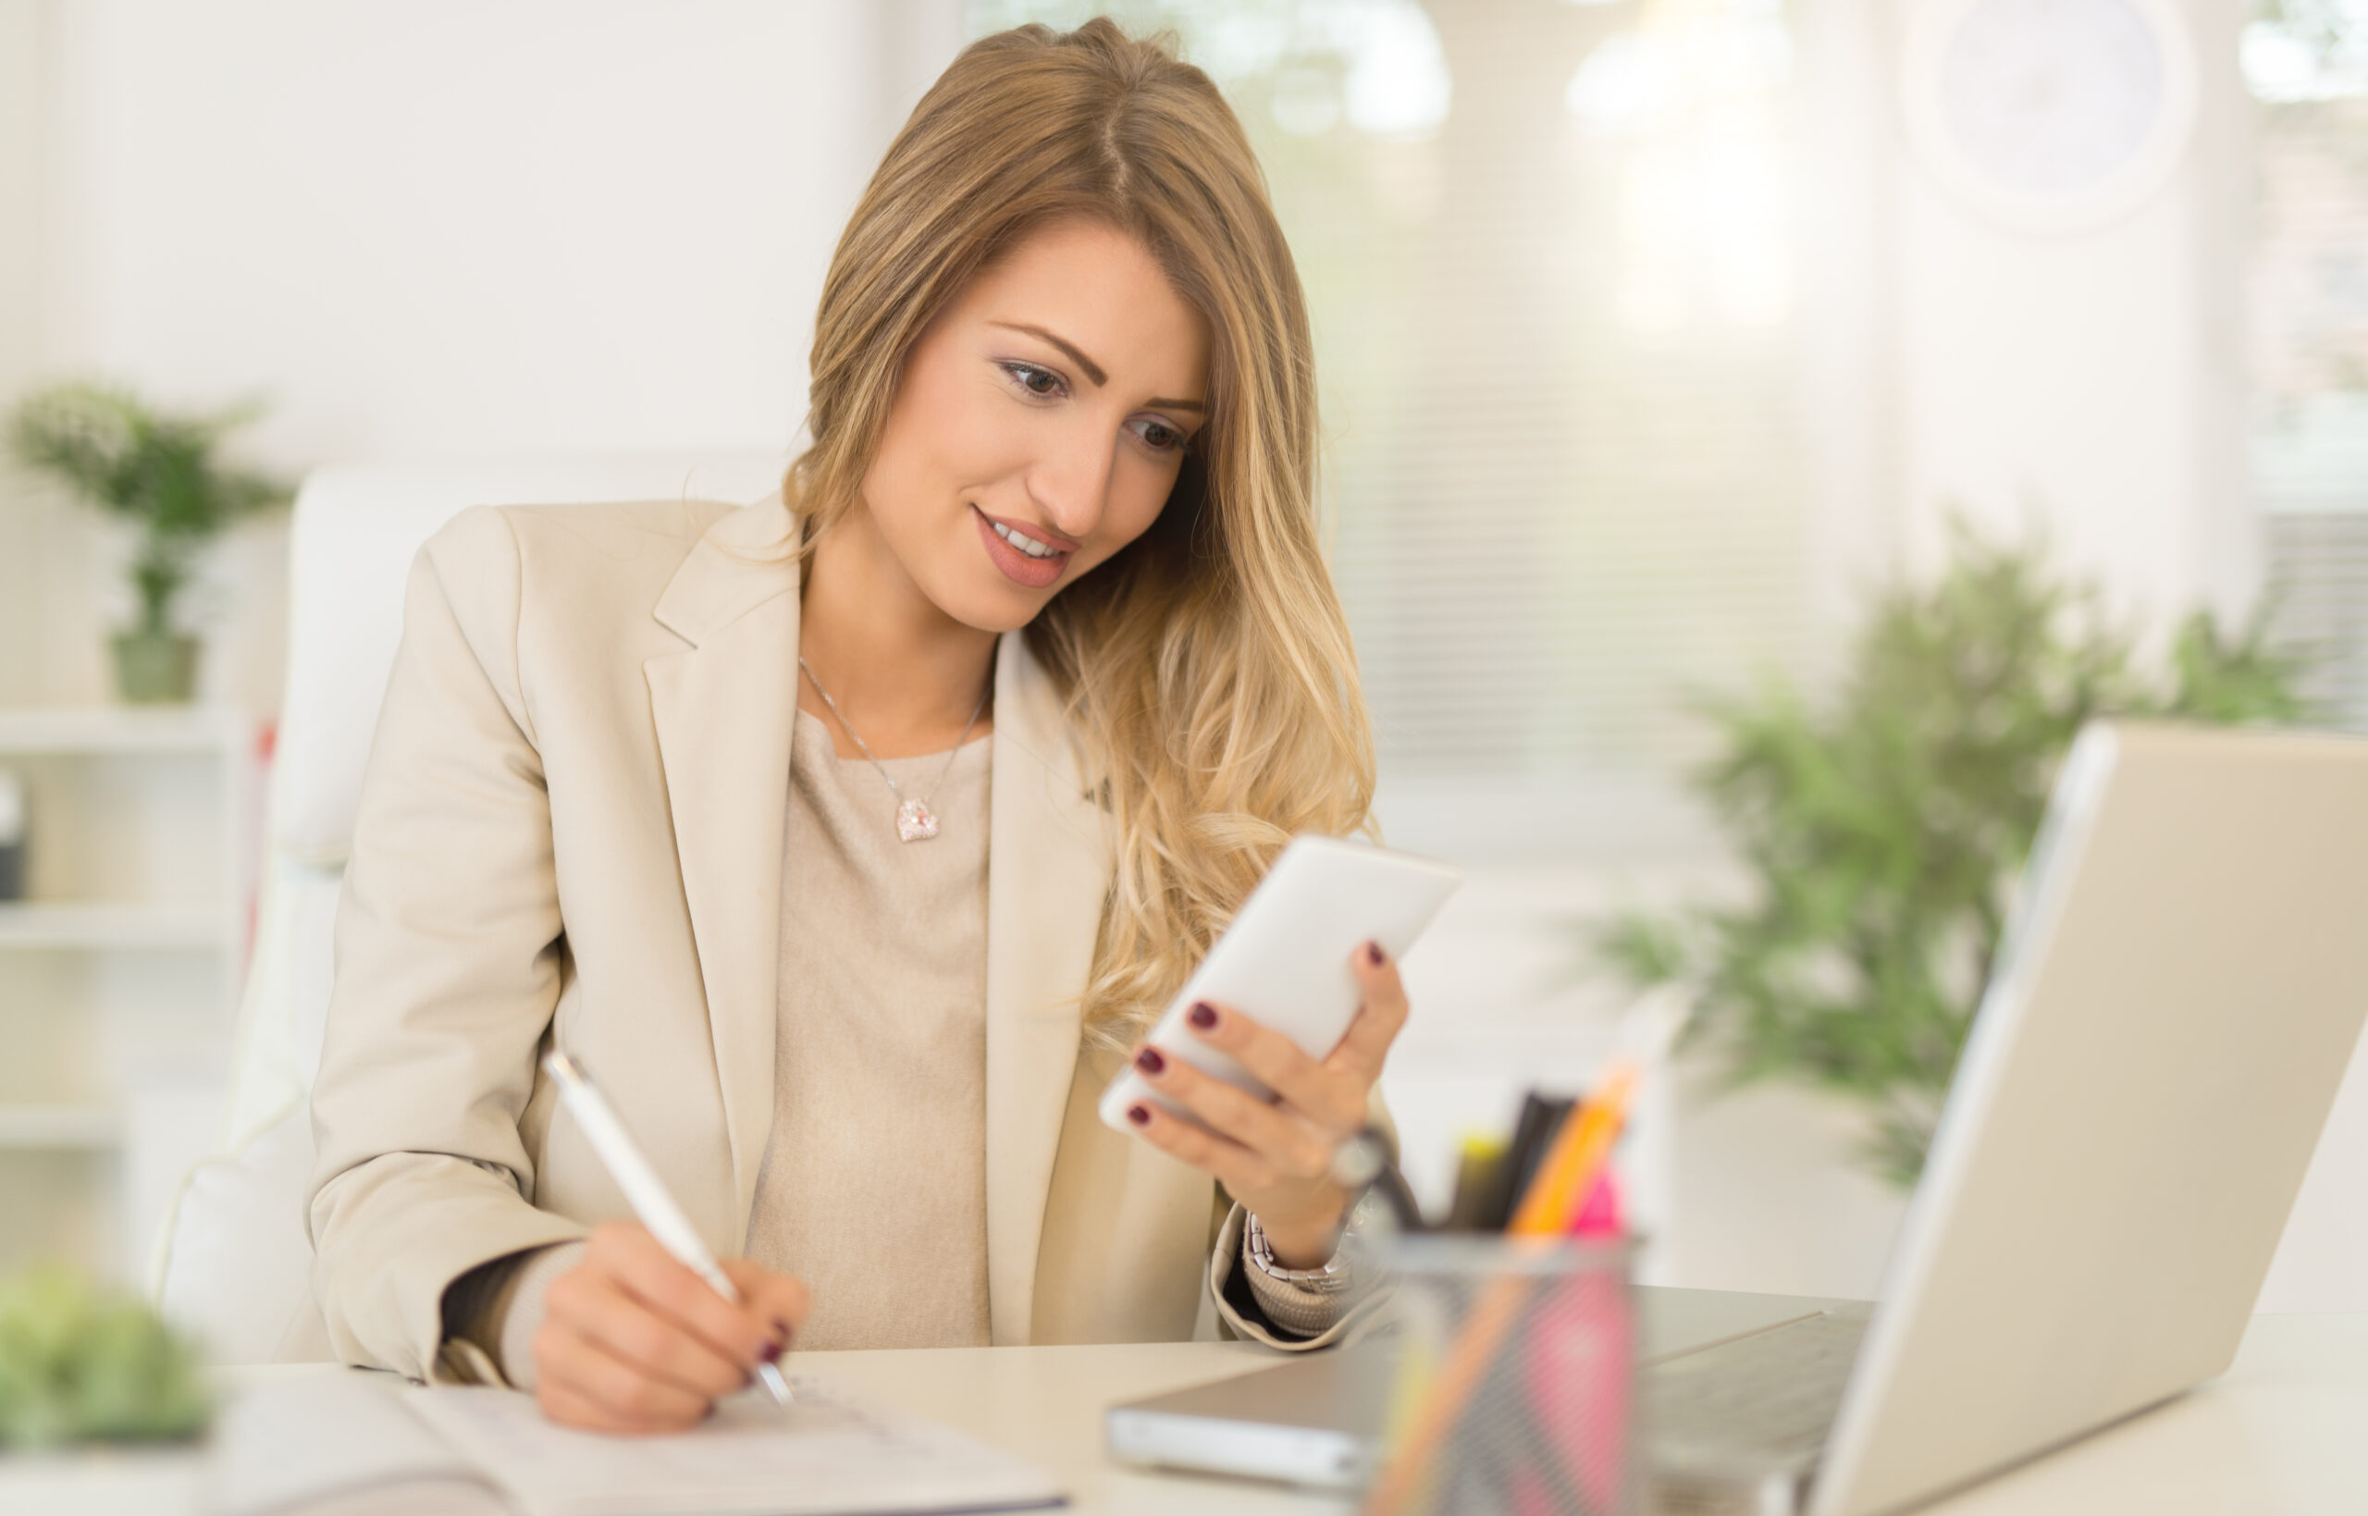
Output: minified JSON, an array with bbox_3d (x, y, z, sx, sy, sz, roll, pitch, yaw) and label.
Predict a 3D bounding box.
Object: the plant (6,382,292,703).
[{"bbox_3d":[-1.072,-0.218,3.406,0.285,0.326,0.270,-1,-1,0],"label":"plant"}]

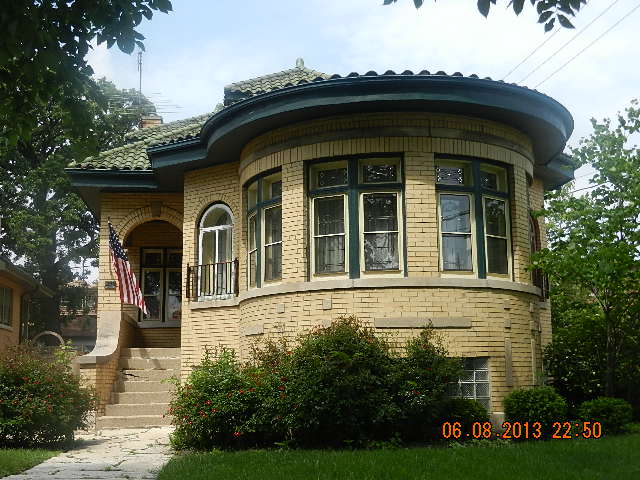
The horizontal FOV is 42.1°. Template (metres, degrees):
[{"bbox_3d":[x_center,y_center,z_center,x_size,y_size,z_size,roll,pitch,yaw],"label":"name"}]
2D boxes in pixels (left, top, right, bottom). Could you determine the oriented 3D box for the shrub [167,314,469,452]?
[{"bbox_3d":[-0.034,1.749,10.353,3.500,1.542,1.600,-1,-9,0],"label":"shrub"}]

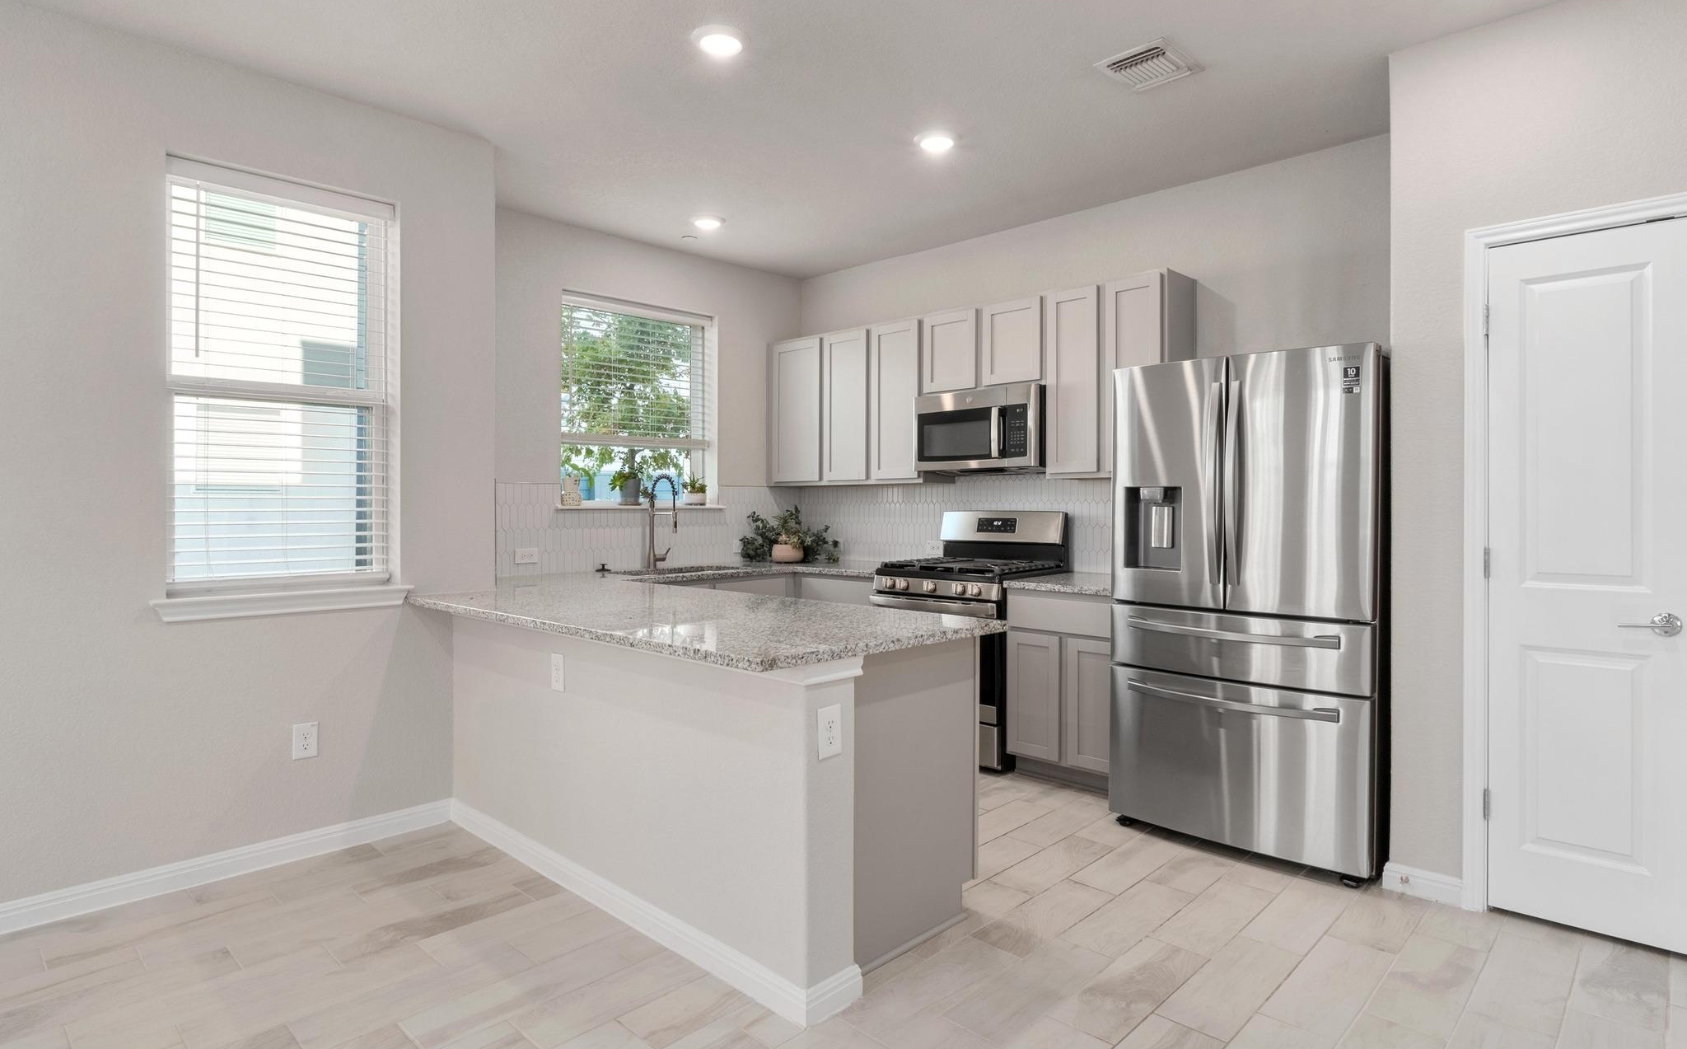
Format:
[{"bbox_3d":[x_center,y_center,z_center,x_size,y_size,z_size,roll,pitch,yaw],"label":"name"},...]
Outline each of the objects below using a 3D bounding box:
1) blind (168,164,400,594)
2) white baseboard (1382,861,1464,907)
[{"bbox_3d":[-1.990,-0.474,3.210,0.100,1.490,0.726,1,1,44],"label":"blind"},{"bbox_3d":[1.865,1.157,2.867,0.220,0.089,0.018,1,2,44],"label":"white baseboard"}]

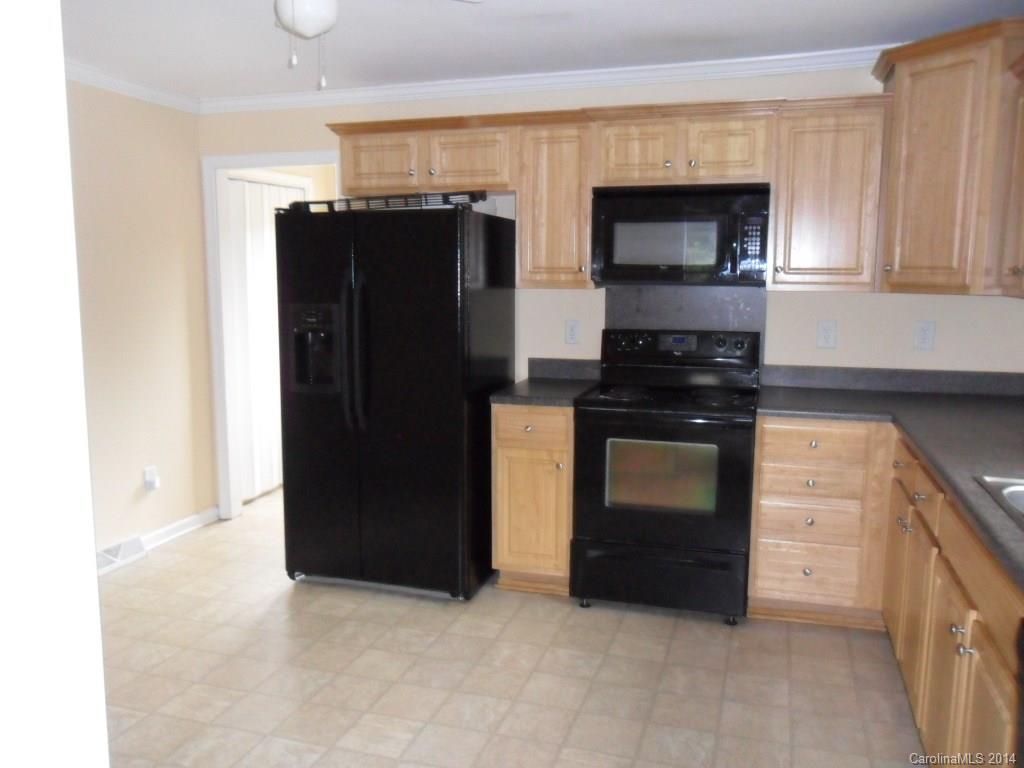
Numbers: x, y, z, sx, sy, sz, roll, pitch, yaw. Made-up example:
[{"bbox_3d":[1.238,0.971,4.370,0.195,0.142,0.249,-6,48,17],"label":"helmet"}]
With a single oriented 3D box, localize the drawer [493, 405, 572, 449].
[{"bbox_3d":[0.156,0.168,3.735,0.353,0.190,0.480,2,8,17],"label":"drawer"}]

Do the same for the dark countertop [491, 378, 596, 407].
[{"bbox_3d":[0.174,0.039,3.784,0.372,0.038,0.649,2,8,17],"label":"dark countertop"}]

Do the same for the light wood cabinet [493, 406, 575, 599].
[{"bbox_3d":[0.177,0.493,3.858,0.372,0.880,0.628,2,8,17],"label":"light wood cabinet"}]

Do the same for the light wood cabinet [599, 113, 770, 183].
[{"bbox_3d":[0.770,-1.041,3.621,0.776,0.307,0.327,2,8,17],"label":"light wood cabinet"}]

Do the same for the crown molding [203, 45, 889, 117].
[{"bbox_3d":[0.048,-1.487,3.952,3.805,0.075,0.070,2,8,17],"label":"crown molding"}]

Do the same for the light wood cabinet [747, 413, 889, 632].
[{"bbox_3d":[1.329,0.541,3.511,0.514,0.880,0.628,2,8,17],"label":"light wood cabinet"}]

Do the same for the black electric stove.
[{"bbox_3d":[0.707,0.377,3.636,0.761,1.171,0.648,2,8,17],"label":"black electric stove"}]

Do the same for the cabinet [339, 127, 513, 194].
[{"bbox_3d":[-0.369,-1.085,3.965,0.905,0.305,0.327,2,8,17],"label":"cabinet"}]

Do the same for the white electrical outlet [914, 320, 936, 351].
[{"bbox_3d":[1.861,-0.213,3.595,0.086,0.129,0.014,2,8,17],"label":"white electrical outlet"}]

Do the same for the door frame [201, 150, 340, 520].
[{"bbox_3d":[-1.305,-0.231,4.620,0.915,2.130,0.130,2,8,17],"label":"door frame"}]

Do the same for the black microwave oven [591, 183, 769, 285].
[{"bbox_3d":[0.780,-0.667,3.666,0.757,0.437,0.395,2,8,17],"label":"black microwave oven"}]

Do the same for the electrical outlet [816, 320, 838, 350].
[{"bbox_3d":[1.457,-0.227,3.688,0.077,0.118,0.010,2,9,18],"label":"electrical outlet"}]

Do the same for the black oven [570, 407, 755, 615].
[{"bbox_3d":[0.711,0.480,3.661,0.750,0.950,0.695,2,8,17],"label":"black oven"}]

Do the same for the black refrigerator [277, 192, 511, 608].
[{"bbox_3d":[-0.529,0.047,3.893,0.904,1.754,0.794,2,8,17],"label":"black refrigerator"}]

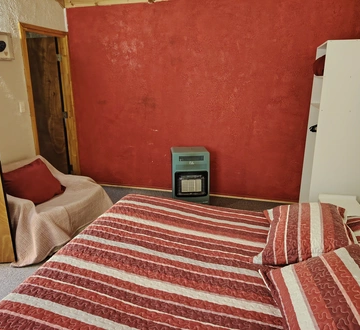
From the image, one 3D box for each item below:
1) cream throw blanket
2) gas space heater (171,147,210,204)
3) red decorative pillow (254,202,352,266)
[{"bbox_3d":[-1.369,0.326,3.148,0.820,0.680,1.320,4,16,14],"label":"cream throw blanket"},{"bbox_3d":[0.120,0.161,3.679,0.420,0.703,0.340,-1,15,-3],"label":"gas space heater"},{"bbox_3d":[0.700,0.384,1.699,0.475,0.175,0.630,-4,13,23],"label":"red decorative pillow"}]

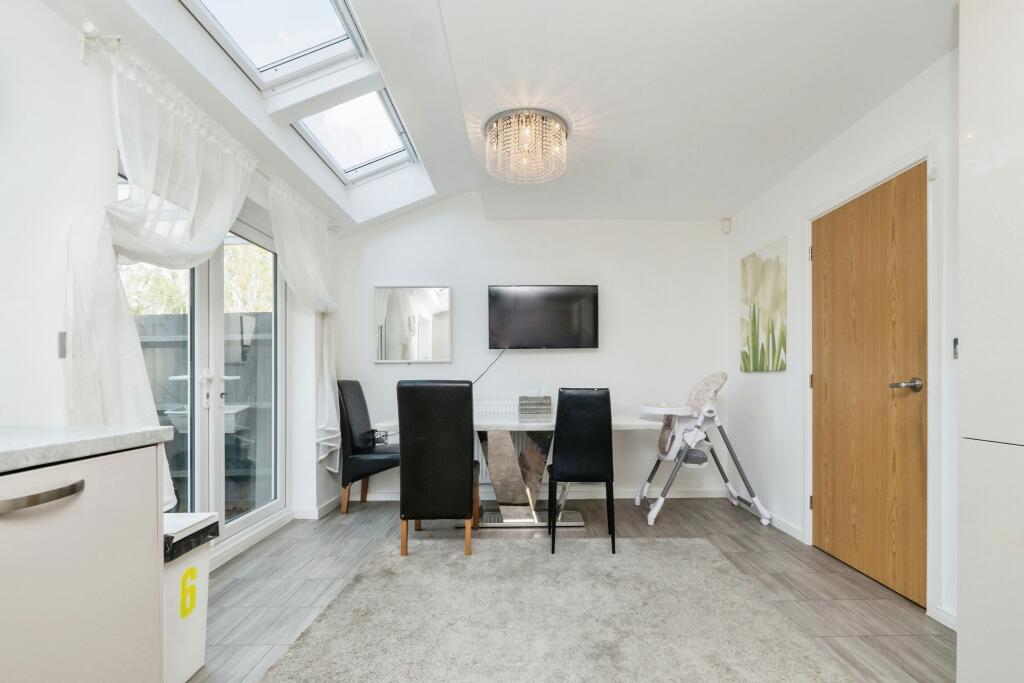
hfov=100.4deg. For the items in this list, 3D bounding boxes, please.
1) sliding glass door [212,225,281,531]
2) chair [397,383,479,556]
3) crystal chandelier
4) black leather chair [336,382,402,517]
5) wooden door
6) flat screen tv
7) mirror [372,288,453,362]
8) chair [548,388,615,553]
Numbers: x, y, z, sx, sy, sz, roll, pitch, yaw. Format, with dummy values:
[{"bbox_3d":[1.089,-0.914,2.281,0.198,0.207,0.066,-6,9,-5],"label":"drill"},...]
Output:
[{"bbox_3d":[-1.640,0.217,2.670,0.070,1.890,0.760,0,-3,0],"label":"sliding glass door"},{"bbox_3d":[-0.437,0.748,2.695,0.440,1.020,0.570,0,-3,1],"label":"chair"},{"bbox_3d":[0.082,-1.076,2.375,0.460,0.210,0.460,0,-3,0],"label":"crystal chandelier"},{"bbox_3d":[-1.030,0.800,3.410,0.570,1.020,0.440,0,-3,7],"label":"black leather chair"},{"bbox_3d":[1.852,0.227,2.246,0.050,1.985,0.735,0,-3,0],"label":"wooden door"},{"bbox_3d":[0.265,-0.203,3.605,0.925,0.535,0.070,0,-3,0],"label":"flat screen tv"},{"bbox_3d":[-0.849,-0.137,3.665,0.656,0.656,0.030,0,-3,0],"label":"mirror"},{"bbox_3d":[0.440,0.772,2.675,0.420,0.975,0.510,0,-3,4],"label":"chair"}]

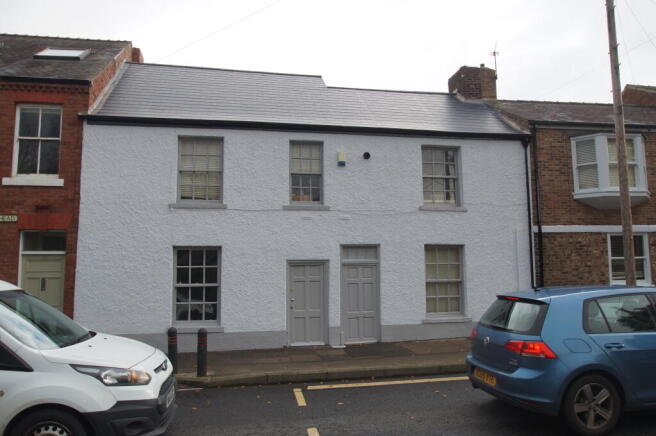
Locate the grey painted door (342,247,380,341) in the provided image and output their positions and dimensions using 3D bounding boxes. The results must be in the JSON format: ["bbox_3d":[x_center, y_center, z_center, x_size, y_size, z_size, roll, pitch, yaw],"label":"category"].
[{"bbox_3d":[0.803,1.832,10.905,0.963,2.344,0.100,1,-6,-9],"label":"grey painted door"}]

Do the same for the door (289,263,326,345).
[{"bbox_3d":[-0.469,1.998,10.682,0.925,1.945,0.100,1,-6,-9],"label":"door"}]

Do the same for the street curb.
[{"bbox_3d":[-0.039,2.751,8.033,5.068,0.160,0.300,-1,-6,-7],"label":"street curb"}]

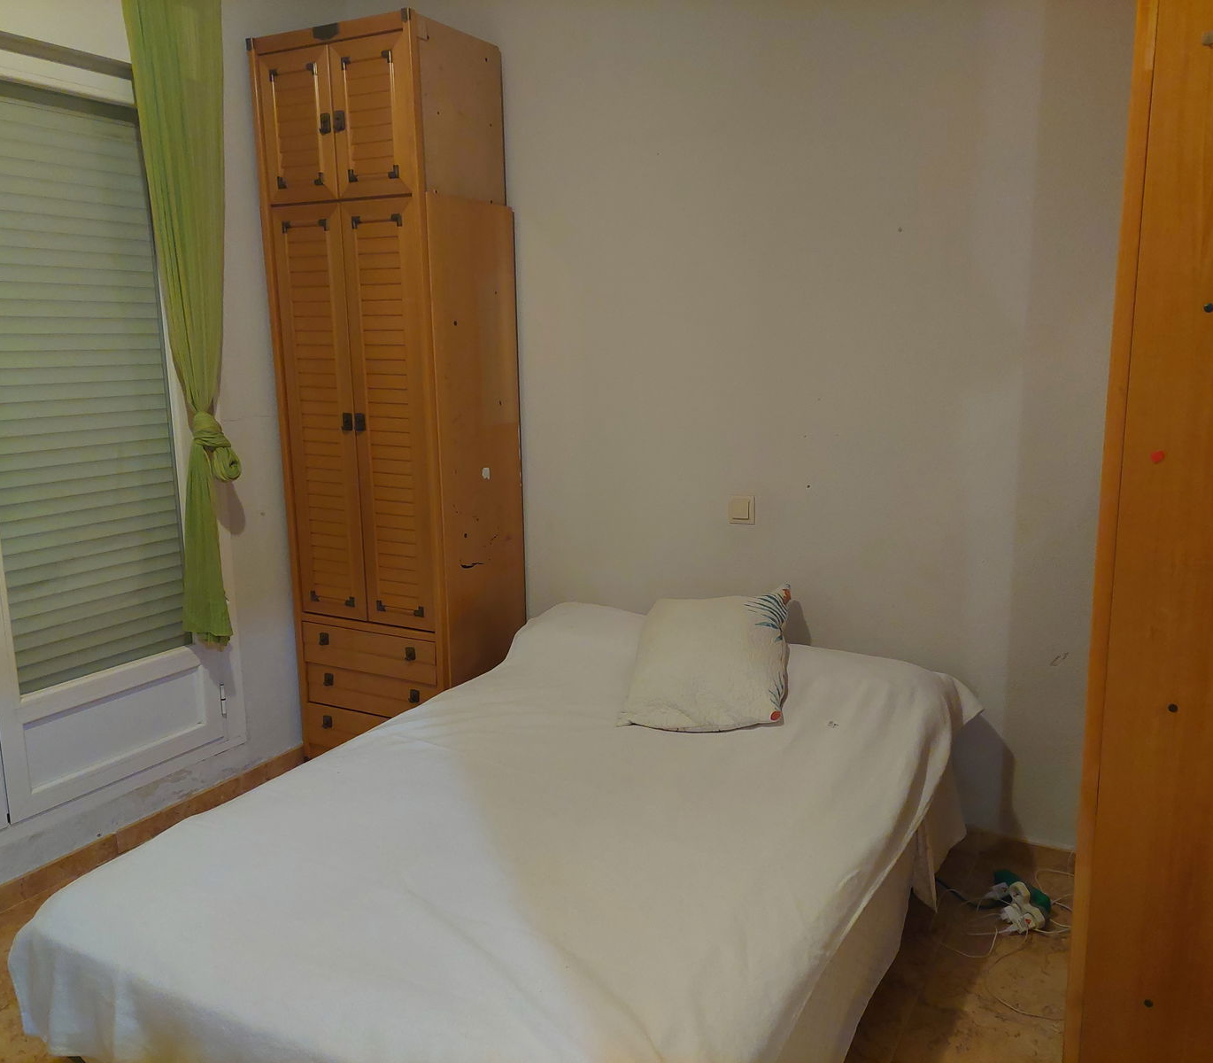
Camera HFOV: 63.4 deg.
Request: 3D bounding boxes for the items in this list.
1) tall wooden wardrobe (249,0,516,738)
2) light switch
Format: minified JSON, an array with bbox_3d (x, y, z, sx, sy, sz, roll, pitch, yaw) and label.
[{"bbox_3d":[-0.655,-0.333,3.160,0.601,2.280,0.468,5,13,25],"label":"tall wooden wardrobe"},{"bbox_3d":[0.398,-0.063,2.903,0.083,0.083,0.013,6,13,30],"label":"light switch"}]

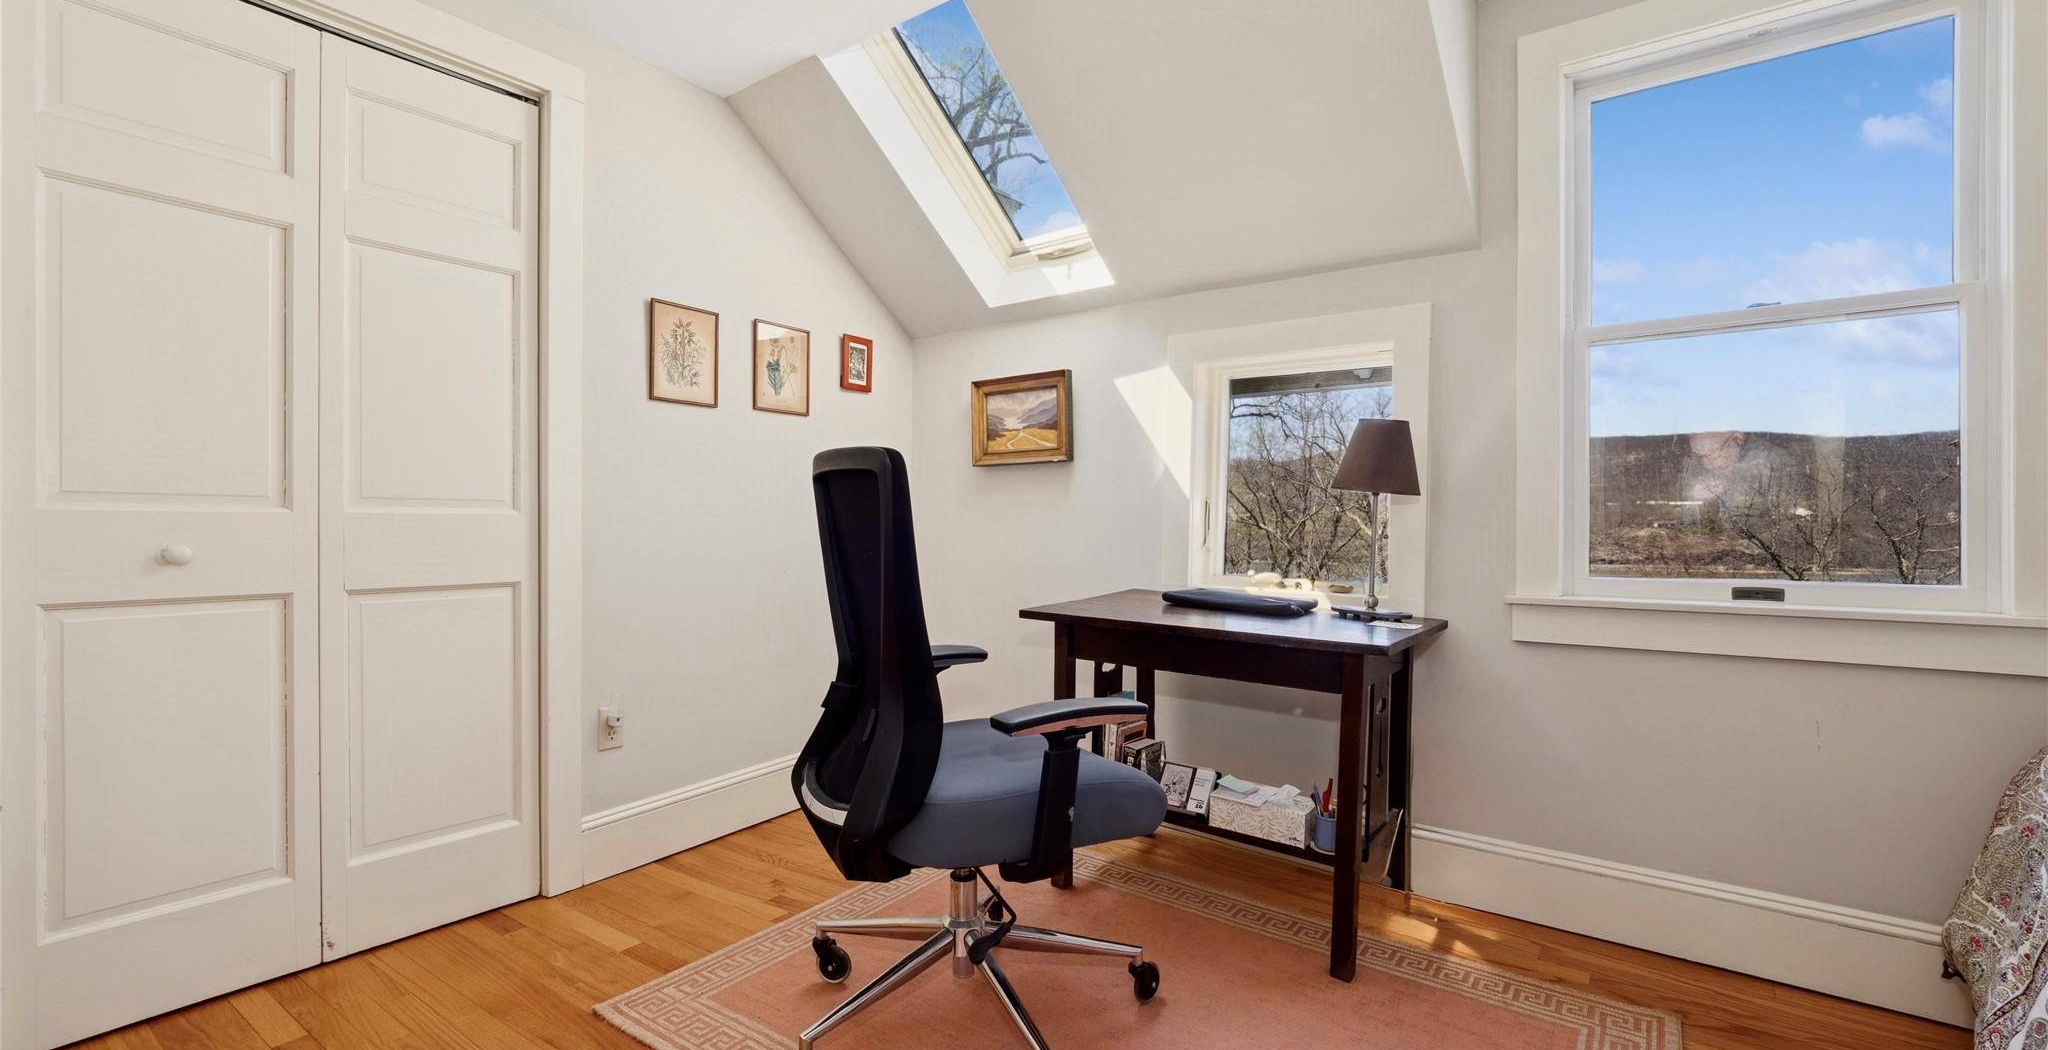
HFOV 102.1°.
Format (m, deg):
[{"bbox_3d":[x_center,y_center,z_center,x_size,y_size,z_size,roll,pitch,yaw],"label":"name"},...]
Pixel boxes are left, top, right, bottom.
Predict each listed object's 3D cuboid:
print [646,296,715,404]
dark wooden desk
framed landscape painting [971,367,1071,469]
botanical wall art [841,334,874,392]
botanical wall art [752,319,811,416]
[{"bbox_3d":[-1.021,-0.511,2.495,0.018,0.295,0.223,0,0,36],"label":"print"},{"bbox_3d":[0.543,0.609,2.191,0.946,0.739,0.591,0,0,37],"label":"dark wooden desk"},{"bbox_3d":[-0.011,-0.371,2.962,0.419,0.315,0.037,0,0,36],"label":"framed landscape painting"},{"bbox_3d":[-0.616,-0.590,3.047,0.017,0.197,0.148,0,0,36],"label":"botanical wall art"},{"bbox_3d":[-0.812,-0.519,2.780,0.018,0.293,0.227,0,0,36],"label":"botanical wall art"}]

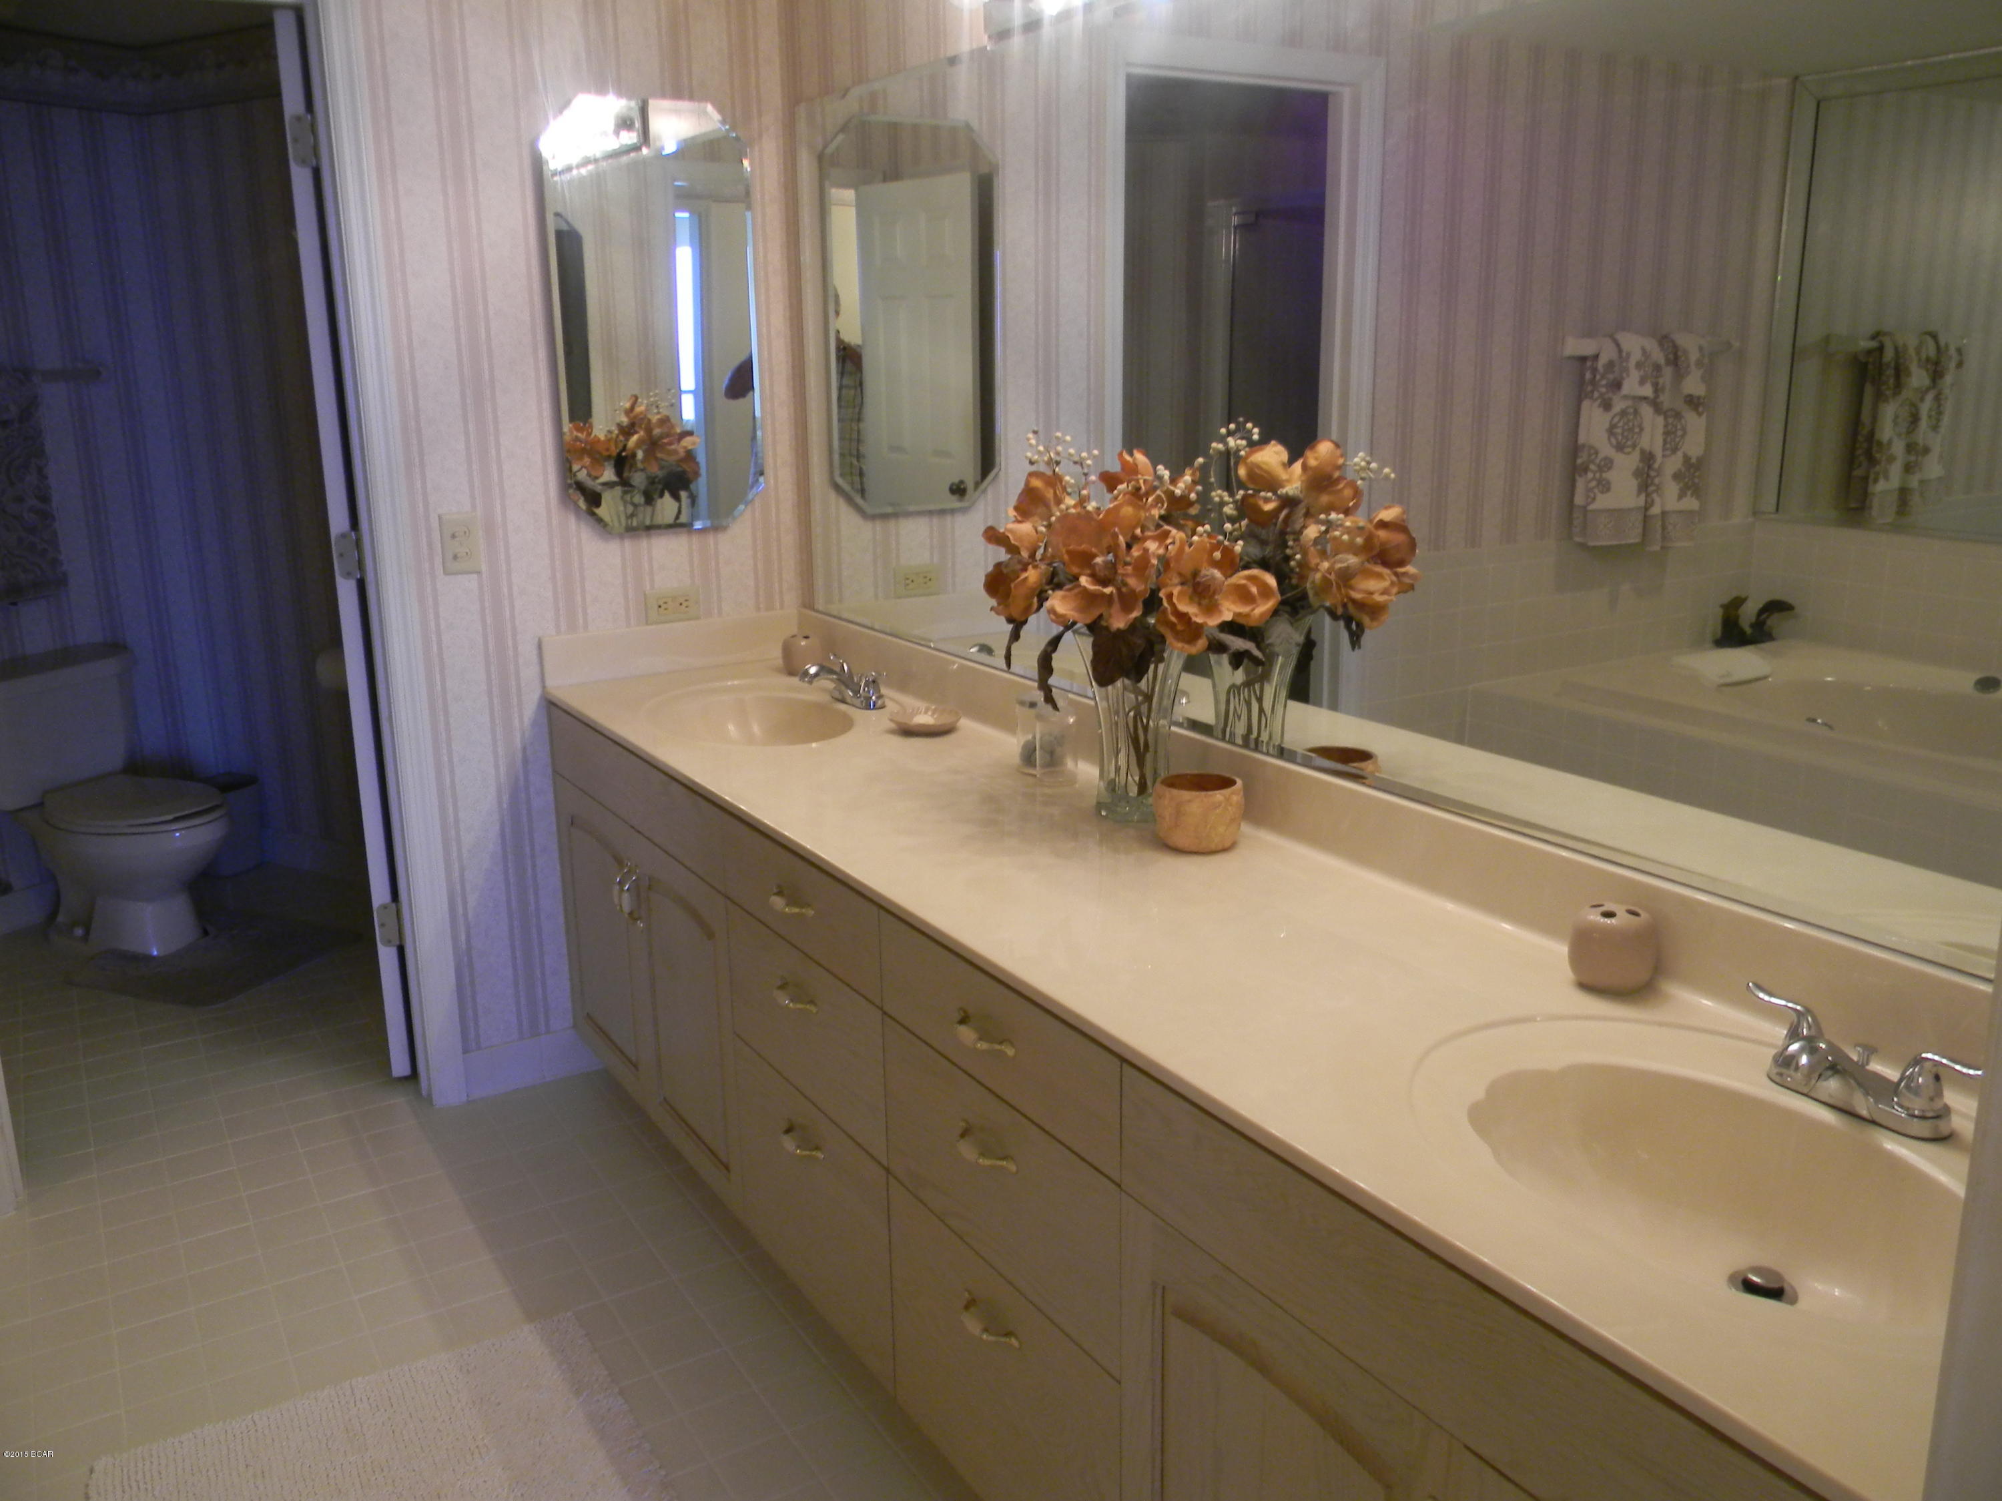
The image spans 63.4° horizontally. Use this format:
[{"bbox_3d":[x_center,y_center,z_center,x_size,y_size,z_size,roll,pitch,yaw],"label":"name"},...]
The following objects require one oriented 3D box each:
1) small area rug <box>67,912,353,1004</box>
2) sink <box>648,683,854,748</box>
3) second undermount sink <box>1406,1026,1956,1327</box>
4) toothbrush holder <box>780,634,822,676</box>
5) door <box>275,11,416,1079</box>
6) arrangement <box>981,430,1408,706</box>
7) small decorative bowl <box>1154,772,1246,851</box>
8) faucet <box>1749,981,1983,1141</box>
[{"bbox_3d":[-1.983,0.509,4.116,0.540,0.016,0.570,5,15,22],"label":"small area rug"},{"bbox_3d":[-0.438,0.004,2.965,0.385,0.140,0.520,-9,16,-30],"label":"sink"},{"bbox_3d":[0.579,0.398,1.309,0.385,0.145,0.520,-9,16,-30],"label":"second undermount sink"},{"bbox_3d":[-0.409,-0.198,3.340,0.086,0.077,0.086,-1,14,0],"label":"toothbrush holder"},{"bbox_3d":[-1.335,-0.395,3.429,0.037,2.030,0.711,-4,14,-13],"label":"door"},{"bbox_3d":[0.190,-0.227,2.188,0.370,0.400,0.440,-9,16,-30],"label":"arrangement"},{"bbox_3d":[0.262,0.083,2.147,0.120,0.085,0.120,-1,14,0],"label":"small decorative bowl"},{"bbox_3d":[0.712,0.265,1.370,0.165,0.090,0.205,-9,16,-30],"label":"faucet"}]

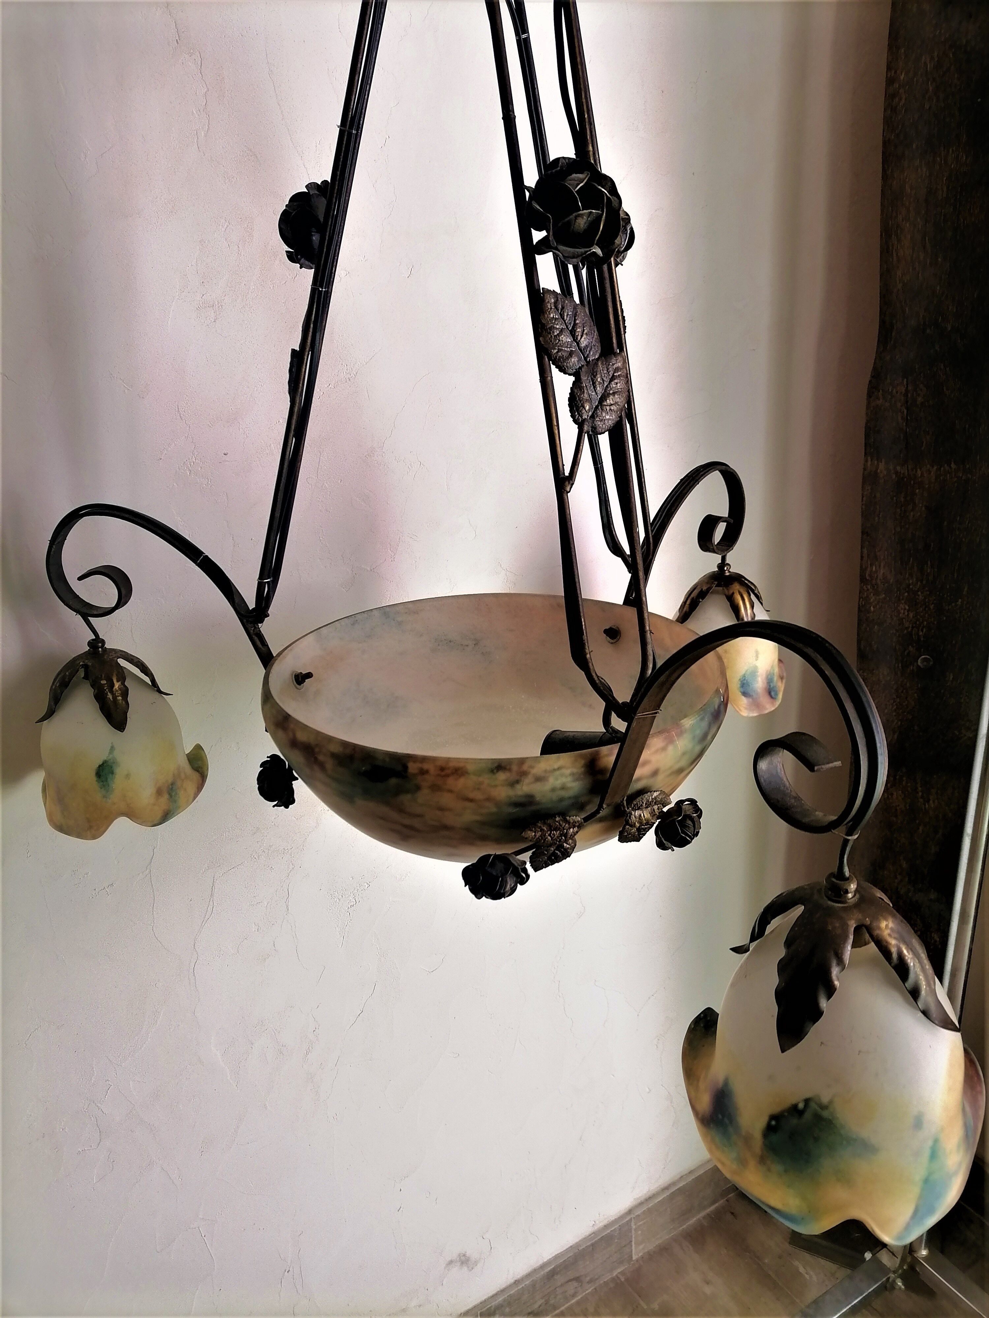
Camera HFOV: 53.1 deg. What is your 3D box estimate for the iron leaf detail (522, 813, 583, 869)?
[{"bbox_3d":[0.036,0.112,0.609,0.043,0.036,0.030,-11,22,-21],"label":"iron leaf detail"}]

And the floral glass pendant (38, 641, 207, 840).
[{"bbox_3d":[-0.312,0.051,0.810,0.133,0.139,0.133,-2,20,0],"label":"floral glass pendant"}]

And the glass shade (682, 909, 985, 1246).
[{"bbox_3d":[0.165,0.177,0.481,0.141,0.122,0.141,-4,20,0],"label":"glass shade"}]

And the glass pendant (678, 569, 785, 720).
[{"bbox_3d":[0.233,-0.034,1.028,0.129,0.141,0.129,-5,21,0],"label":"glass pendant"}]

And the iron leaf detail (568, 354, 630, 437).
[{"bbox_3d":[0.060,-0.151,0.568,0.036,0.052,0.012,27,1,-18],"label":"iron leaf detail"}]

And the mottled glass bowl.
[{"bbox_3d":[0.003,0.066,0.774,0.343,0.141,0.343,-1,20,0],"label":"mottled glass bowl"}]

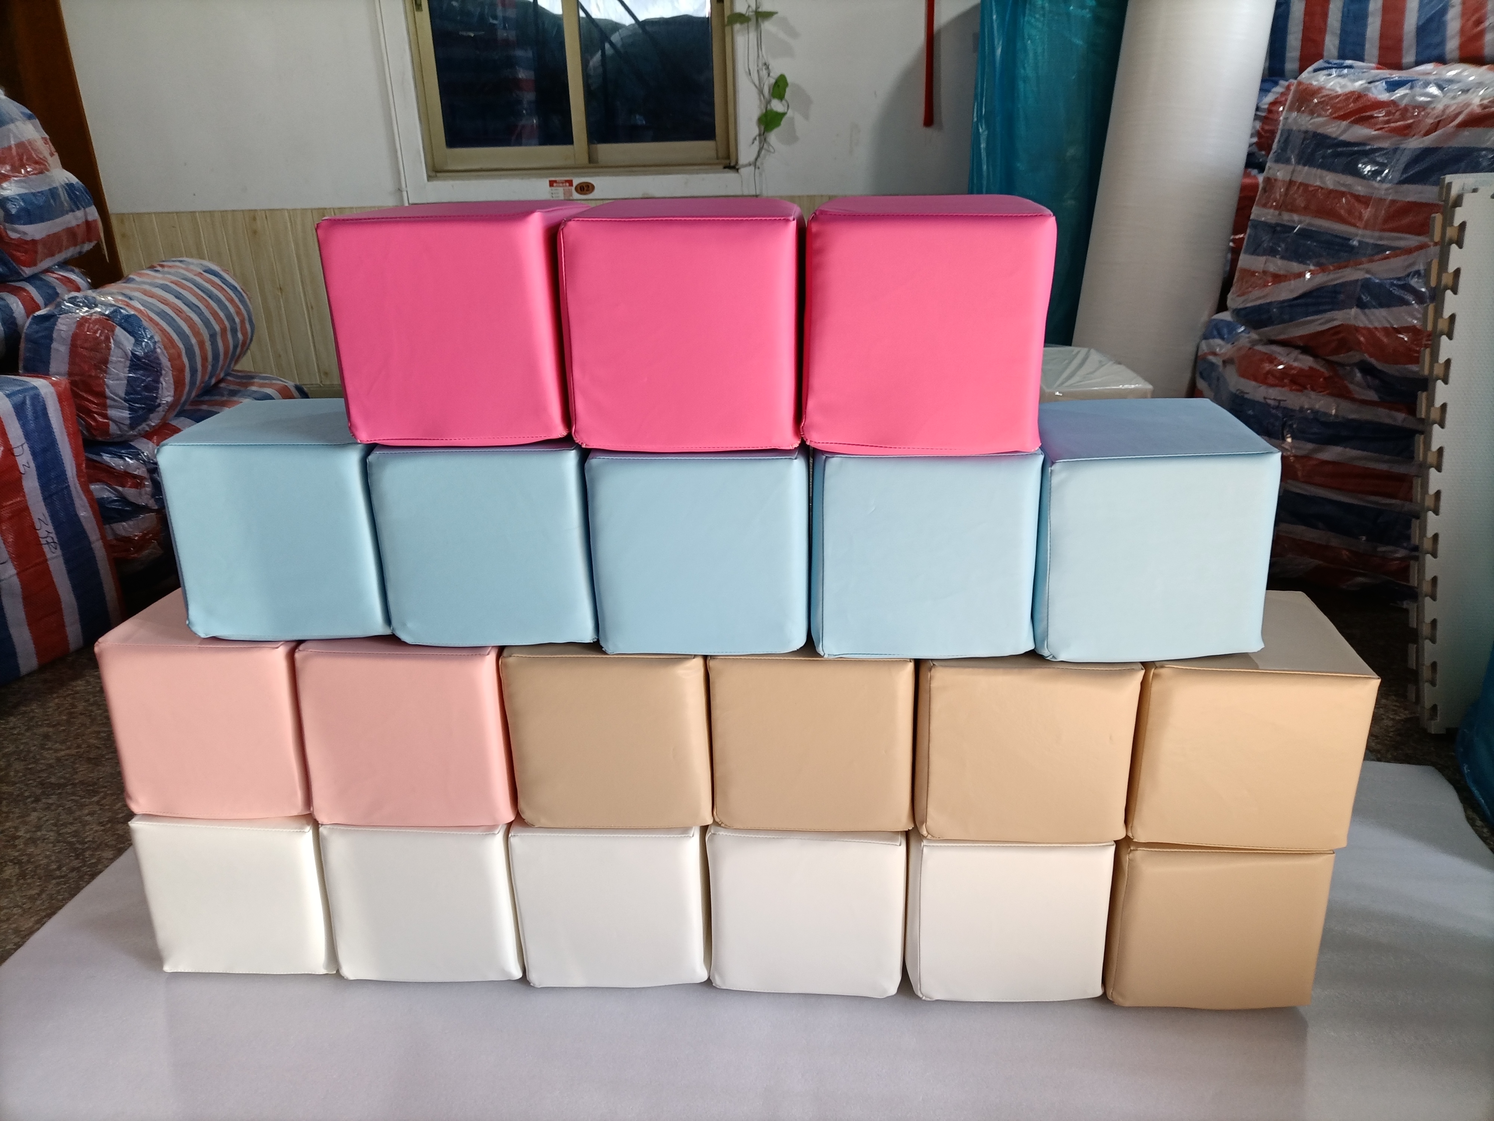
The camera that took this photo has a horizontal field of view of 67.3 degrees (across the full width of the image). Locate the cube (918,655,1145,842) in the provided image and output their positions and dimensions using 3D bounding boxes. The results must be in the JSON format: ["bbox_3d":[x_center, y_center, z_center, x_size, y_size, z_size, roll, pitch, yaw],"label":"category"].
[{"bbox_3d":[0.348,0.189,1.484,0.253,0.251,0.253,0,23,2],"label":"cube"}]

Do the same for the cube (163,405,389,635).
[{"bbox_3d":[-0.588,-0.065,1.521,0.264,0.263,0.261,0,21,1],"label":"cube"}]

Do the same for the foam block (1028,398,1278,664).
[{"bbox_3d":[0.490,-0.048,1.438,0.264,0.263,0.261,0,21,1],"label":"foam block"}]

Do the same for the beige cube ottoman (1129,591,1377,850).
[{"bbox_3d":[0.640,0.203,1.514,0.264,0.263,0.261,1,21,6],"label":"beige cube ottoman"}]

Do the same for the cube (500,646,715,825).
[{"bbox_3d":[-0.167,0.181,1.524,0.253,0.251,0.253,0,23,2],"label":"cube"}]

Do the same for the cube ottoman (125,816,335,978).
[{"bbox_3d":[-0.689,0.414,1.641,0.253,0.251,0.253,0,23,3],"label":"cube ottoman"}]

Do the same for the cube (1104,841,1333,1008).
[{"bbox_3d":[0.636,0.446,1.615,0.264,0.263,0.261,0,21,3],"label":"cube"}]

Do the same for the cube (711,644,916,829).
[{"bbox_3d":[0.086,0.183,1.509,0.253,0.251,0.253,0,23,2],"label":"cube"}]

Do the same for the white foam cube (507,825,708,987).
[{"bbox_3d":[-0.177,0.418,1.609,0.253,0.251,0.253,0,23,2],"label":"white foam cube"}]

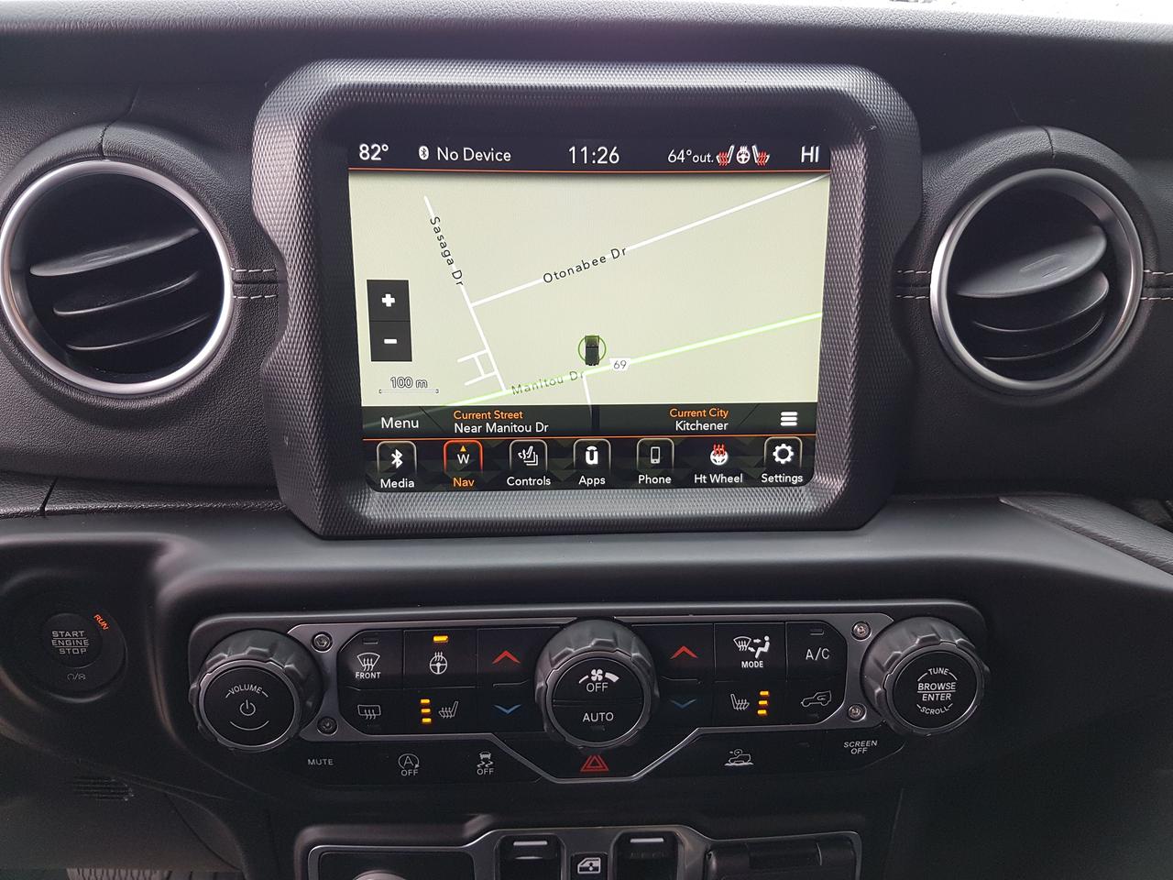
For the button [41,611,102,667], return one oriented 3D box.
[{"bbox_3d":[-0.192,0.074,0.332,0.023,0.022,0.010,-1,12,-3],"label":"button"}]

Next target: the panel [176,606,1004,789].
[{"bbox_3d":[0.004,0.092,0.305,0.282,0.066,0.032,-1,6,-3],"label":"panel"}]

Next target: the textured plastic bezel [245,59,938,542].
[{"bbox_3d":[0.001,-0.048,0.325,0.230,0.167,0.036,-1,12,-3],"label":"textured plastic bezel"}]

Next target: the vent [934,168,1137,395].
[{"bbox_3d":[0.164,-0.059,0.333,0.080,0.080,0.030,-1,9,-3],"label":"vent"}]

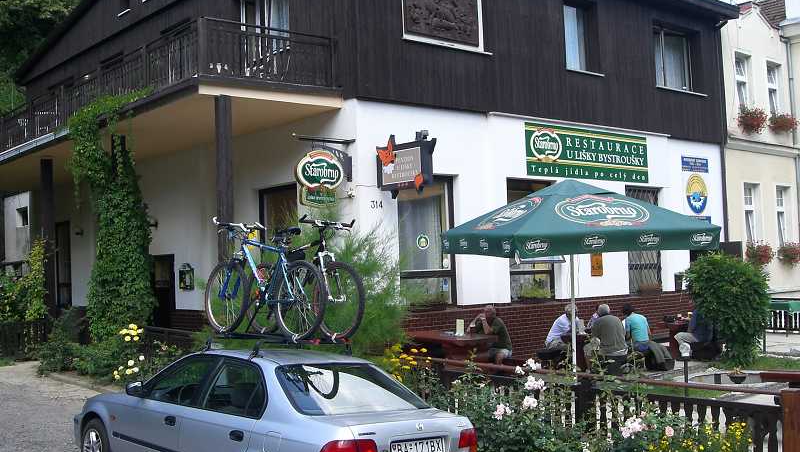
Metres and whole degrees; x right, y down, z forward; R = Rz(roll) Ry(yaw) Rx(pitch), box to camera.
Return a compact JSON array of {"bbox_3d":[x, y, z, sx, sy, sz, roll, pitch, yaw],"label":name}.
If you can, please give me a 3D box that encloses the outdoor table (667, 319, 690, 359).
[{"bbox_3d":[5.453,2.058,16.141,1.200,0.750,0.850,0,-3,-41],"label":"outdoor table"}]

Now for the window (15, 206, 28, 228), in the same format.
[{"bbox_3d":[-11.320,-0.263,26.471,0.150,0.550,1.050,0,-3,-41],"label":"window"}]

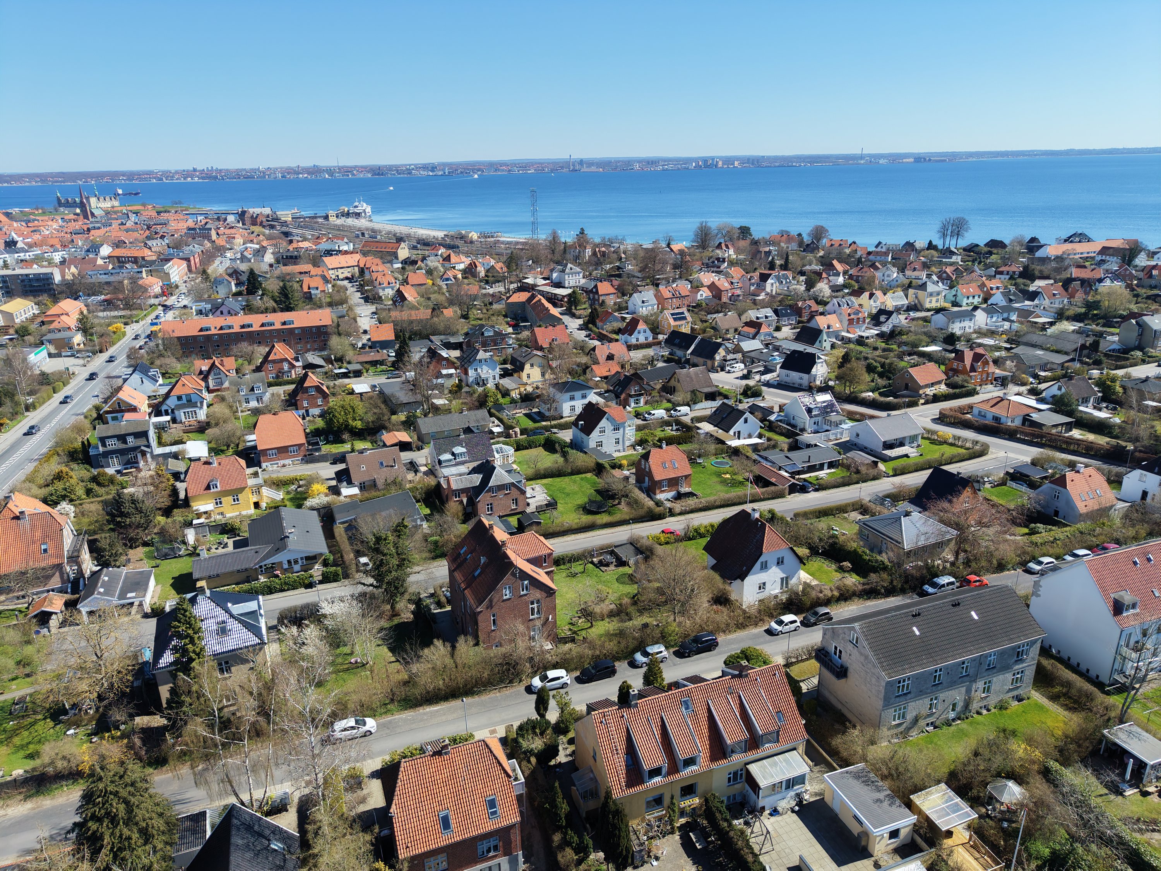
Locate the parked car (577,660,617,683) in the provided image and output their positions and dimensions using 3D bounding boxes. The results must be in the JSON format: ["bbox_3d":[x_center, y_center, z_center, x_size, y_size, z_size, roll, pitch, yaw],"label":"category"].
[{"bbox_3d":[1.900,24.900,85.600,4.100,1.480,1.780,-8,20,-18],"label":"parked car"}]

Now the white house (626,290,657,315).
[{"bbox_3d":[26.283,-55.444,335.983,9.600,8.090,7.440,-12,22,-29],"label":"white house"}]

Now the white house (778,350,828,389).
[{"bbox_3d":[59.360,-17.960,213.360,8.010,8.860,9.900,-15,23,-34],"label":"white house"}]

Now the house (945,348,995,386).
[{"bbox_3d":[104.770,-19.060,215.650,8.690,8.720,8.530,-7,20,-16],"label":"house"}]

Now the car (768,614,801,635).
[{"bbox_3d":[24.248,22.290,95.163,3.600,1.490,1.650,-8,20,-19],"label":"car"}]

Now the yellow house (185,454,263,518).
[{"bbox_3d":[-58.510,7.760,132.240,10.740,9.130,9.530,-10,21,-24],"label":"yellow house"}]

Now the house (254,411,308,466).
[{"bbox_3d":[-58.210,-0.220,155.920,8.560,8.910,9.960,-9,20,-22],"label":"house"}]

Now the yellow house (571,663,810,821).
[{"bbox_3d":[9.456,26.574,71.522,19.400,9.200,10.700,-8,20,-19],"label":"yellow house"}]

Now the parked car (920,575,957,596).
[{"bbox_3d":[45.731,19.328,102.661,4.250,1.800,1.780,-8,20,-19],"label":"parked car"}]

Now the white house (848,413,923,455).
[{"bbox_3d":[62.461,-0.790,164.075,10.800,6.250,9.500,-9,20,-22],"label":"white house"}]

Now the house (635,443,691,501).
[{"bbox_3d":[14.547,5.791,139.793,7.500,8.300,7.000,-10,21,-23],"label":"house"}]

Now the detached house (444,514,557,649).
[{"bbox_3d":[-8.107,17.336,94.329,11.900,11.900,13.400,-9,21,-21],"label":"detached house"}]

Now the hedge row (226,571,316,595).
[{"bbox_3d":[-42.470,20.566,108.493,12.235,1.500,1.600,-8,20,-19],"label":"hedge row"}]

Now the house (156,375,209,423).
[{"bbox_3d":[-95.298,-8.641,193.176,10.300,9.400,9.800,-10,21,-24],"label":"house"}]

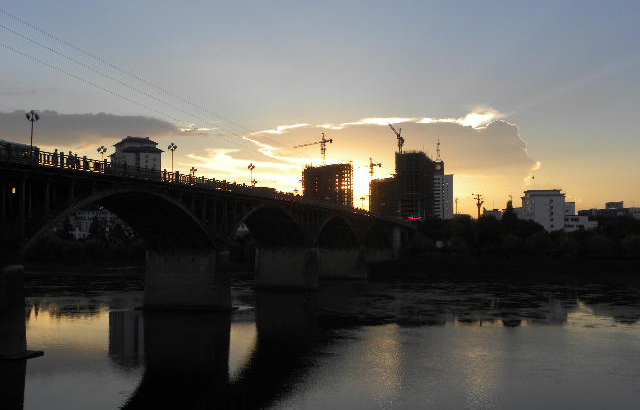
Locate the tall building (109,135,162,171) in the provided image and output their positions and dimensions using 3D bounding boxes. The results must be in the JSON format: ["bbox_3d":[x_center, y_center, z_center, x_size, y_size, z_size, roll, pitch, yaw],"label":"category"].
[{"bbox_3d":[-119.505,-12.408,495.000,25.000,64.000,28.000,1,-3,-27],"label":"tall building"}]

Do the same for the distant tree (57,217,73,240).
[{"bbox_3d":[-125.907,11.873,375.000,7.300,11.500,7.300,0,-2,0],"label":"distant tree"}]

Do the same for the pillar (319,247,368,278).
[{"bbox_3d":[5.996,15.590,202.000,12.800,8.600,5.000,-1,-3,16],"label":"pillar"}]

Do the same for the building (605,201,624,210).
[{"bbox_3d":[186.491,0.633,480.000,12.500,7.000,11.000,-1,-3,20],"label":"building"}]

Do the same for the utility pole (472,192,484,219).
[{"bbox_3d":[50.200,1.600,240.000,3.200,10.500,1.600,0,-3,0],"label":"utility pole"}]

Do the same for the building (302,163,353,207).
[{"bbox_3d":[5.689,-4.172,575.000,37.000,52.000,17.000,-1,-3,27],"label":"building"}]

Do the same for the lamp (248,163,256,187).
[{"bbox_3d":[-11.577,-4.802,130.000,1.250,4.800,1.250,-1,-2,17],"label":"lamp"}]

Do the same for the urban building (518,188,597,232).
[{"bbox_3d":[125.753,3.675,398.000,34.000,23.000,30.000,0,-2,8],"label":"urban building"}]

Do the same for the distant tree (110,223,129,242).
[{"bbox_3d":[-85.966,12.005,325.000,7.700,8.000,7.500,0,-2,-11],"label":"distant tree"}]

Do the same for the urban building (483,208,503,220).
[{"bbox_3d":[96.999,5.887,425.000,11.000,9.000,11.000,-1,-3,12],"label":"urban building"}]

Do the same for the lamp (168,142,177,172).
[{"bbox_3d":[-19.031,-5.624,98.000,1.200,4.800,1.200,-1,-3,16],"label":"lamp"}]

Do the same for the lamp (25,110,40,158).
[{"bbox_3d":[-27.100,-6.509,71.500,1.270,4.800,1.270,-1,-3,16],"label":"lamp"}]

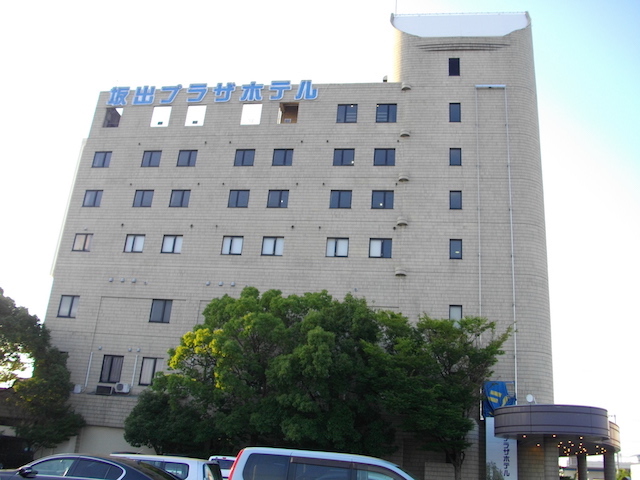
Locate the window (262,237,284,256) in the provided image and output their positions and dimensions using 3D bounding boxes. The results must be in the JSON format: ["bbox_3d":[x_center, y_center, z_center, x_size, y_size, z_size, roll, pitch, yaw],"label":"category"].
[{"bbox_3d":[-2.727,0.372,34.212,1.293,1.205,0.150,1,-21,9],"label":"window"}]

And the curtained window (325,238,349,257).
[{"bbox_3d":[1.082,0.467,35.686,1.326,1.210,0.120,1,-21,10],"label":"curtained window"}]

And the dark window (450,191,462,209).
[{"bbox_3d":[7.850,-2.300,34.188,0.669,1.181,0.150,1,-21,10],"label":"dark window"}]

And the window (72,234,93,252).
[{"bbox_3d":[-14.826,0.163,36.977,1.219,1.173,0.150,1,-21,10],"label":"window"}]

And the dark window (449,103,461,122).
[{"bbox_3d":[8.295,-7.824,36.277,0.671,1.360,0.150,1,-21,10],"label":"dark window"}]

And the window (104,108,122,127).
[{"bbox_3d":[-13.759,-8.146,39.382,1.198,1.530,0.300,1,-21,9],"label":"window"}]

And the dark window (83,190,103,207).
[{"bbox_3d":[-15.197,-2.752,39.721,1.261,1.213,0.120,1,-21,10],"label":"dark window"}]

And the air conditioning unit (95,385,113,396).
[{"bbox_3d":[-11.893,8.368,32.758,0.872,0.504,0.300,1,-21,10],"label":"air conditioning unit"}]

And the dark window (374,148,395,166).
[{"bbox_3d":[4.108,-5.218,37.423,1.322,1.238,0.120,1,-21,10],"label":"dark window"}]

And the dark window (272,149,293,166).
[{"bbox_3d":[-2.307,-5.149,36.985,1.256,1.184,0.150,1,-21,10],"label":"dark window"}]

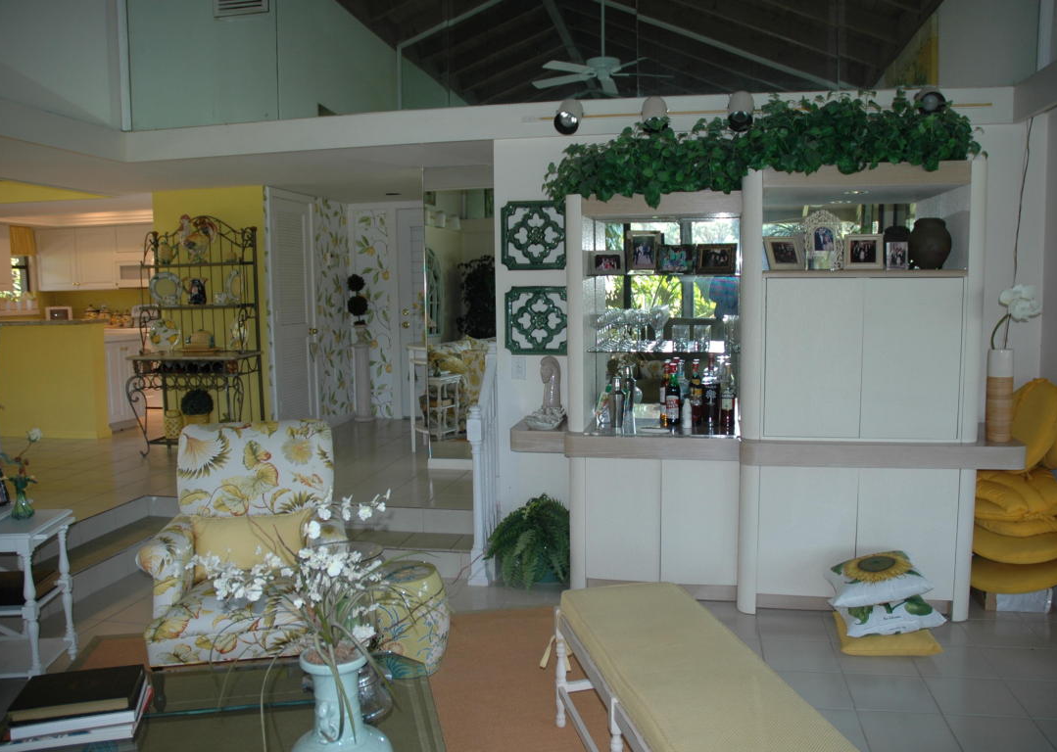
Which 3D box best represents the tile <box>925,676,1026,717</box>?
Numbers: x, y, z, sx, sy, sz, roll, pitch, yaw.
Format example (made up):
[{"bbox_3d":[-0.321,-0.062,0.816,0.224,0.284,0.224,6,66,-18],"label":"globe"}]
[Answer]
[{"bbox_3d":[1.691,1.223,3.208,0.320,0.010,0.320,0,6,11],"label":"tile"}]

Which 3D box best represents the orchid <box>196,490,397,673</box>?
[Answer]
[{"bbox_3d":[-0.517,0.457,1.887,0.420,0.390,0.340,0,7,11],"label":"orchid"}]

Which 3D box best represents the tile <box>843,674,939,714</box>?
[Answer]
[{"bbox_3d":[1.410,1.238,3.294,0.316,0.010,0.316,0,7,11],"label":"tile"}]

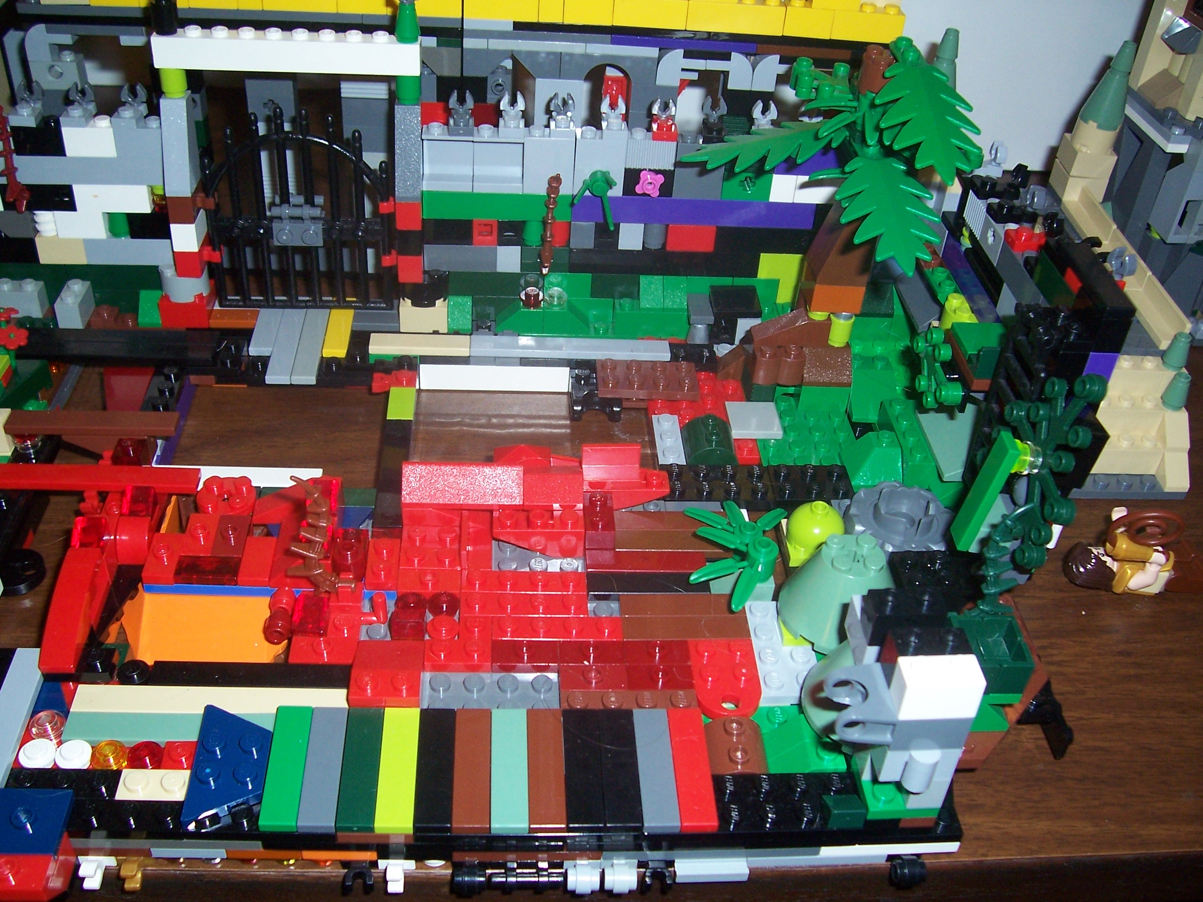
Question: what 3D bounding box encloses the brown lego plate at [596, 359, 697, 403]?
[{"bbox_3d":[0.015,-0.024,0.392,0.032,0.005,0.016,1,36,-5],"label":"brown lego plate"}]

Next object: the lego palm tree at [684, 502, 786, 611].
[{"bbox_3d":[0.036,0.026,0.308,0.028,0.015,0.038,1,37,-5],"label":"lego palm tree"}]

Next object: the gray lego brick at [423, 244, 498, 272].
[{"bbox_3d":[-0.047,-0.066,0.393,0.024,0.010,0.008,1,37,-5],"label":"gray lego brick"}]

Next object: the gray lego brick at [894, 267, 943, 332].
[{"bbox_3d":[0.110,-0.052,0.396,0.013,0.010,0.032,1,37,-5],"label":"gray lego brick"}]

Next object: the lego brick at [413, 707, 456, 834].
[{"bbox_3d":[-0.036,0.069,0.257,0.008,0.003,0.032,1,35,-5],"label":"lego brick"}]

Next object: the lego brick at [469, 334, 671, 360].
[{"bbox_3d":[-0.010,-0.033,0.382,0.064,0.003,0.008,1,37,-5],"label":"lego brick"}]

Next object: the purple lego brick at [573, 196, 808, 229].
[{"bbox_3d":[0.030,-0.080,0.389,0.080,0.010,0.008,1,37,-5],"label":"purple lego brick"}]

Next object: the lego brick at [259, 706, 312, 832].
[{"bbox_3d":[-0.066,0.067,0.251,0.008,0.003,0.032,1,37,-5],"label":"lego brick"}]

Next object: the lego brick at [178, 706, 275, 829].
[{"bbox_3d":[-0.080,0.068,0.256,0.016,0.005,0.032,1,37,-5],"label":"lego brick"}]

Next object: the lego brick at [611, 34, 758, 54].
[{"bbox_3d":[0.027,-0.135,0.387,0.048,0.003,0.008,1,36,-5],"label":"lego brick"}]

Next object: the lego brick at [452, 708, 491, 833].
[{"bbox_3d":[-0.028,0.070,0.259,0.008,0.003,0.032,1,37,-5],"label":"lego brick"}]

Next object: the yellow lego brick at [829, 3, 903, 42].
[{"bbox_3d":[0.087,-0.142,0.391,0.024,0.011,0.008,2,34,-6],"label":"yellow lego brick"}]

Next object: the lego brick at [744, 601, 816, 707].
[{"bbox_3d":[0.046,0.050,0.297,0.016,0.005,0.032,1,37,-5],"label":"lego brick"}]

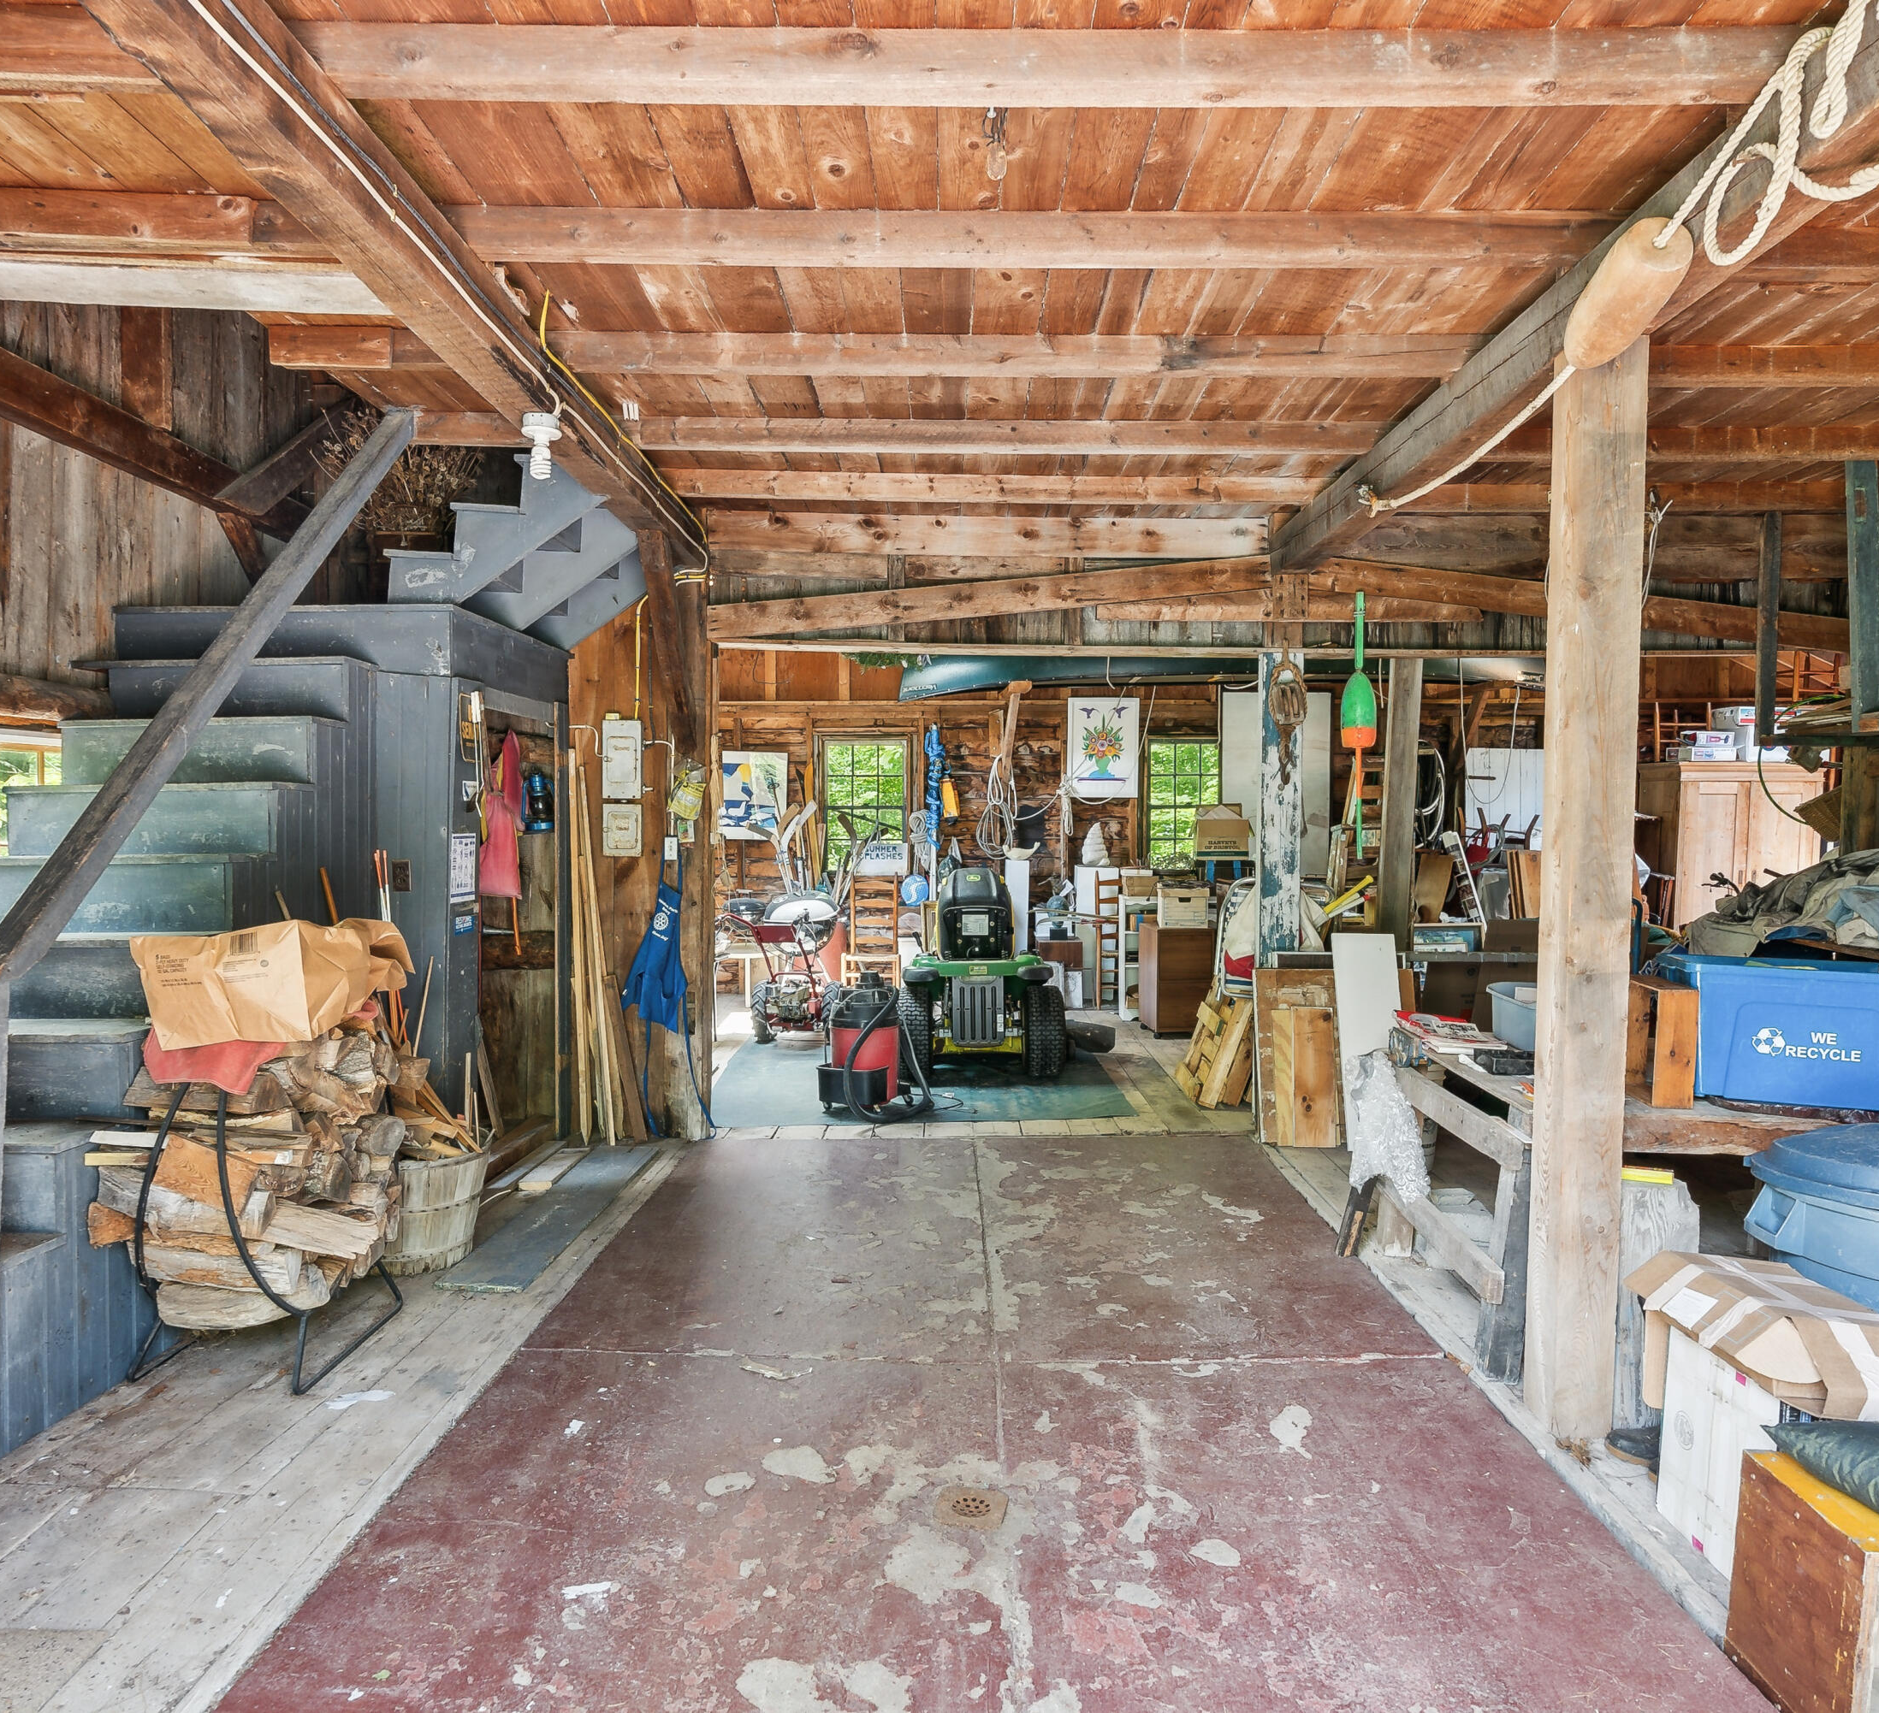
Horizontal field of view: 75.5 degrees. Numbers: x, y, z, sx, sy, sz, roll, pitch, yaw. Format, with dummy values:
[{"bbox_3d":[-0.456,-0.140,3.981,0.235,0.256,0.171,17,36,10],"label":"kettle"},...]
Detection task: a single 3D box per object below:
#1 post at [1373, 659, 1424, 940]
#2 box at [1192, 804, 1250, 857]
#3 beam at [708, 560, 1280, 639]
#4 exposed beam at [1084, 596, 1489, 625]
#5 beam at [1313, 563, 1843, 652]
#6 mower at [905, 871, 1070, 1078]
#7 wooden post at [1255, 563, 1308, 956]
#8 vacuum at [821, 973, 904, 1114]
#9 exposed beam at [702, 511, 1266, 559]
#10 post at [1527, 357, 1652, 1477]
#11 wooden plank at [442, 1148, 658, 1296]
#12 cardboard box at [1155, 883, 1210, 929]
[{"bbox_3d":[2.083,0.187,5.612,0.140,2.190,0.140,4,2,1],"label":"post"},{"bbox_3d":[1.951,-0.181,8.400,0.390,0.380,0.360,1,2,1],"label":"box"},{"bbox_3d":[0.235,-1.150,5.418,2.540,0.150,0.080,-5,1,1],"label":"beam"},{"bbox_3d":[1.581,-1.117,5.538,1.760,0.090,0.060,1,2,1],"label":"exposed beam"},{"bbox_3d":[2.928,-1.137,5.500,2.426,0.145,0.045,7,2,0],"label":"beam"},{"bbox_3d":[0.250,0.619,7.222,0.930,1.150,1.650,1,2,1],"label":"mower"},{"bbox_3d":[1.541,-0.013,5.469,0.190,2.560,0.190,1,2,1],"label":"wooden post"},{"bbox_3d":[-0.388,0.943,6.100,0.400,0.650,0.420,0,2,-16],"label":"vacuum"},{"bbox_3d":[0.206,-1.441,5.430,2.523,0.170,0.030,1,2,0],"label":"exposed beam"},{"bbox_3d":[1.503,0.083,2.833,0.160,2.510,0.150,1,2,1],"label":"post"},{"bbox_3d":[-1.345,1.254,4.410,0.250,0.030,1.600,1,2,2],"label":"wooden plank"},{"bbox_3d":[1.577,0.318,7.850,0.320,0.265,0.390,1,2,1],"label":"cardboard box"}]

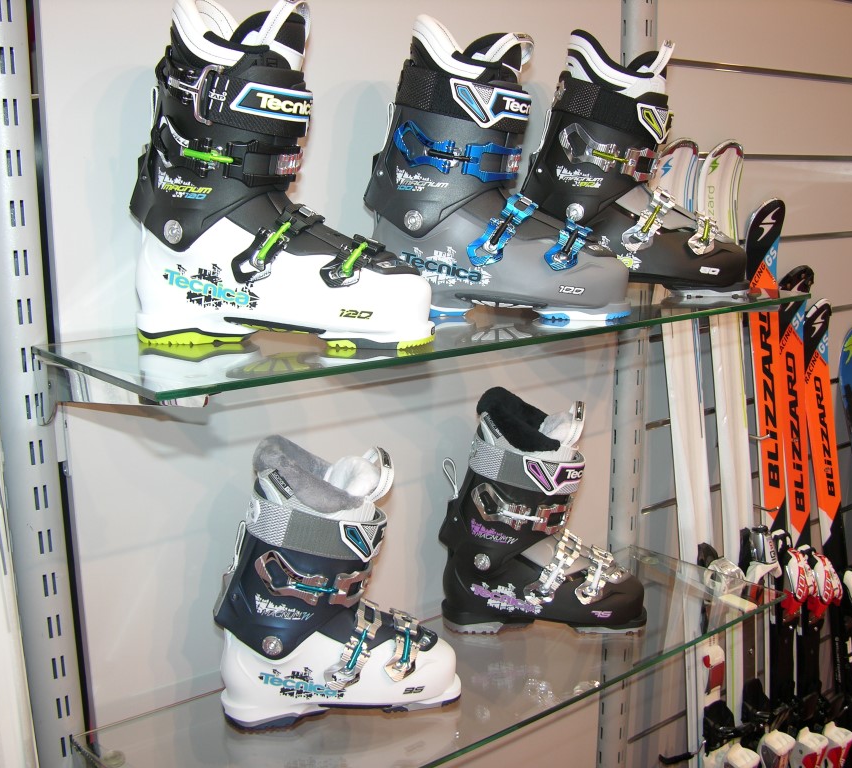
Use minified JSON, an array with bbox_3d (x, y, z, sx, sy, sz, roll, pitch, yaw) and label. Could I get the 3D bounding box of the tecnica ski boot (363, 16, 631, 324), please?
[{"bbox_3d":[0.082,-0.252,1.199,0.321,0.346,0.119,2,13,9],"label":"tecnica ski boot"}]

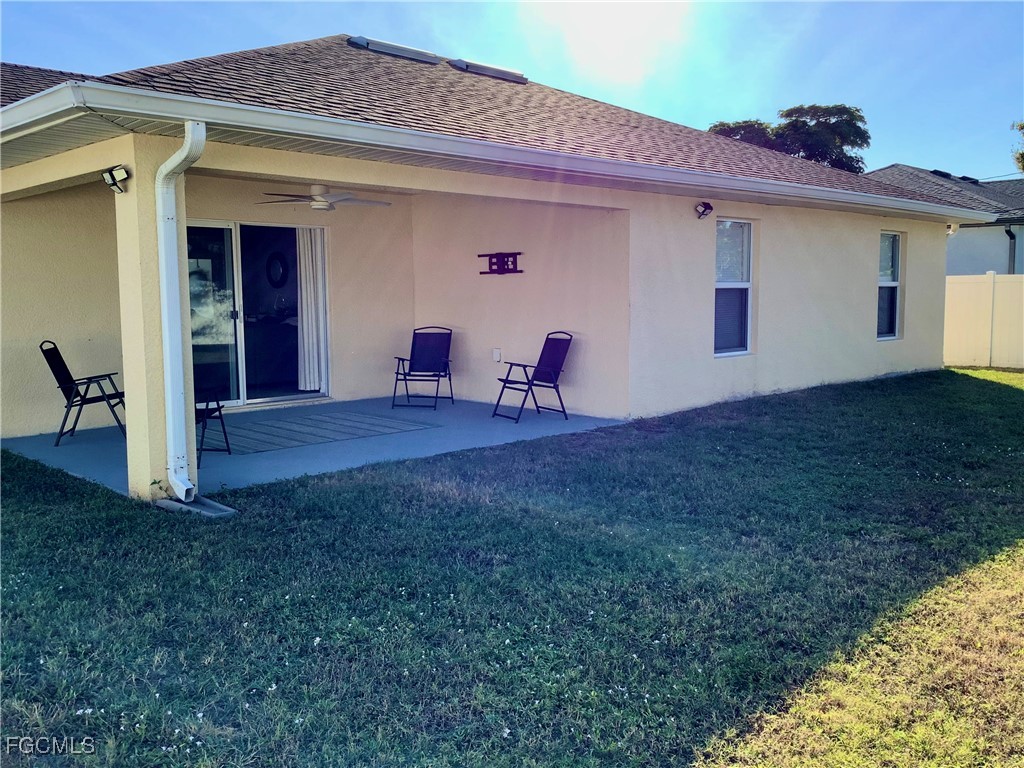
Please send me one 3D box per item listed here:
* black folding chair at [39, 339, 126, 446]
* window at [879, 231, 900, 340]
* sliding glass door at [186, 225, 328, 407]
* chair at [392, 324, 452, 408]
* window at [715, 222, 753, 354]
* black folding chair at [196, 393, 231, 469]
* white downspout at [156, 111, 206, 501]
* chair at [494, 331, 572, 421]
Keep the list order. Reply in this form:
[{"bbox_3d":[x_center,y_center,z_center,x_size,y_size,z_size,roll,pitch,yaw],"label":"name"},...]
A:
[{"bbox_3d":[-3.819,0.056,8.322,0.700,0.910,0.575,-2,6,-13],"label":"black folding chair"},{"bbox_3d":[5.668,-1.487,13.976,0.090,1.610,0.930,6,9,45],"label":"window"},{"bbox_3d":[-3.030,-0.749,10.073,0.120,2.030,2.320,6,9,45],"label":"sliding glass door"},{"bbox_3d":[-1.014,-0.194,10.571,0.575,0.910,0.700,1,6,14],"label":"chair"},{"bbox_3d":[2.559,-1.143,10.872,0.090,1.610,0.930,6,9,45],"label":"window"},{"bbox_3d":[-2.631,0.168,7.251,0.575,0.910,0.700,1,6,9],"label":"black folding chair"},{"bbox_3d":[-2.036,-0.402,5.745,0.520,2.370,0.095,6,9,45],"label":"white downspout"},{"bbox_3d":[0.222,-0.093,9.598,0.700,0.910,0.575,-4,7,-29],"label":"chair"}]

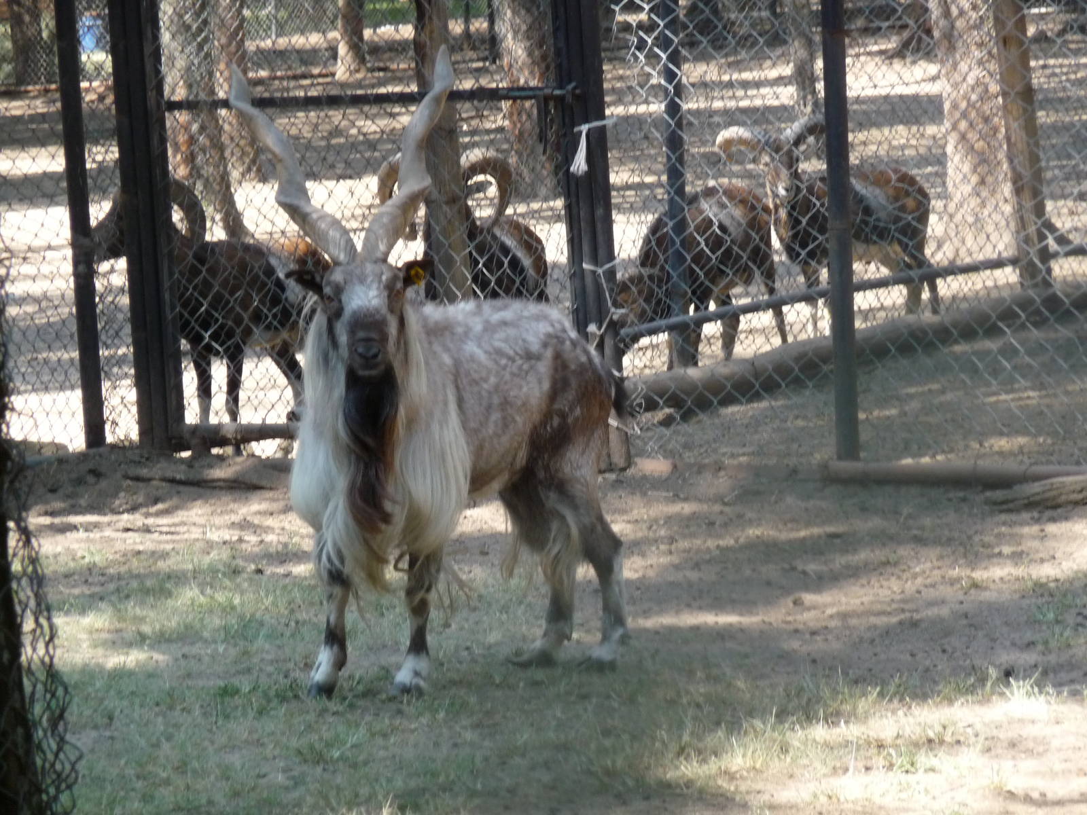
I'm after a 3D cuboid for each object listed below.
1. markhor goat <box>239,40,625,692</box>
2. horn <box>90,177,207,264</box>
[{"bbox_3d":[-0.263,-0.104,16.800,0.500,1.600,1.120,2,7,42],"label":"markhor goat"},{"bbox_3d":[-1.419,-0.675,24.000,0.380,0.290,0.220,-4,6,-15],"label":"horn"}]

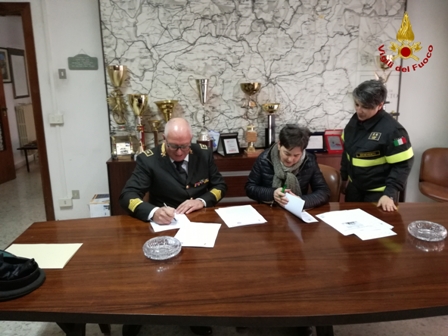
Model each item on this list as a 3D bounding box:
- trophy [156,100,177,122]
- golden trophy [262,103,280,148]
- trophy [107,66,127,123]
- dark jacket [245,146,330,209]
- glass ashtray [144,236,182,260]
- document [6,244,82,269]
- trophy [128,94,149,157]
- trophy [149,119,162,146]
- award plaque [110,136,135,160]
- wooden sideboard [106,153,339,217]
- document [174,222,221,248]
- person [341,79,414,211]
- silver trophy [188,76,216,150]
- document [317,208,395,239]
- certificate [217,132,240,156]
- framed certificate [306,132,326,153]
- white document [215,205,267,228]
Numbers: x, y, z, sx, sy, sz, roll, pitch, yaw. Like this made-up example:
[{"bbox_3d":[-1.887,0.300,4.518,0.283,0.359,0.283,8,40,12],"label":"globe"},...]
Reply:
[{"bbox_3d":[-0.492,-0.350,3.067,0.208,0.455,0.208,-2,12,-7],"label":"trophy"},{"bbox_3d":[0.426,-0.365,3.165,0.158,0.427,0.158,-2,12,-7],"label":"golden trophy"},{"bbox_3d":[-0.934,-0.615,3.168,0.180,0.600,0.180,-2,12,-6],"label":"trophy"},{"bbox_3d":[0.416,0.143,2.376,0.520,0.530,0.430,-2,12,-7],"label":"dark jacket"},{"bbox_3d":[-0.278,0.357,1.565,0.168,0.042,0.168,-2,12,-6],"label":"glass ashtray"},{"bbox_3d":[-0.841,0.388,1.559,0.343,0.004,0.249,-1,12,-1],"label":"document"},{"bbox_3d":[-0.773,-0.380,3.236,0.180,0.590,0.180,-2,12,-6],"label":"trophy"},{"bbox_3d":[-0.595,-0.266,3.064,0.115,0.294,0.115,-2,12,-7],"label":"trophy"},{"bbox_3d":[-0.866,-0.173,2.990,0.185,0.205,0.080,-2,13,-7],"label":"award plaque"},{"bbox_3d":[0.298,0.294,3.277,2.500,0.870,0.460,-2,11,-4],"label":"wooden sideboard"},{"bbox_3d":[-0.136,0.331,1.765,0.210,0.004,0.297,1,12,7],"label":"document"},{"bbox_3d":[1.053,0.142,2.484,0.510,1.530,0.430,8,15,37],"label":"person"},{"bbox_3d":[-0.190,-0.496,3.349,0.265,0.740,0.150,-2,12,-6],"label":"silver trophy"},{"bbox_3d":[0.718,0.296,1.892,0.325,0.004,0.402,-4,13,-15],"label":"document"},{"bbox_3d":[0.045,-0.205,3.003,0.150,0.190,0.125,-5,13,-19],"label":"certificate"},{"bbox_3d":[0.877,-0.255,3.429,0.225,0.200,0.060,-2,5,-6],"label":"framed certificate"},{"bbox_3d":[0.093,0.273,2.024,0.232,0.004,0.312,-4,13,-15],"label":"white document"}]

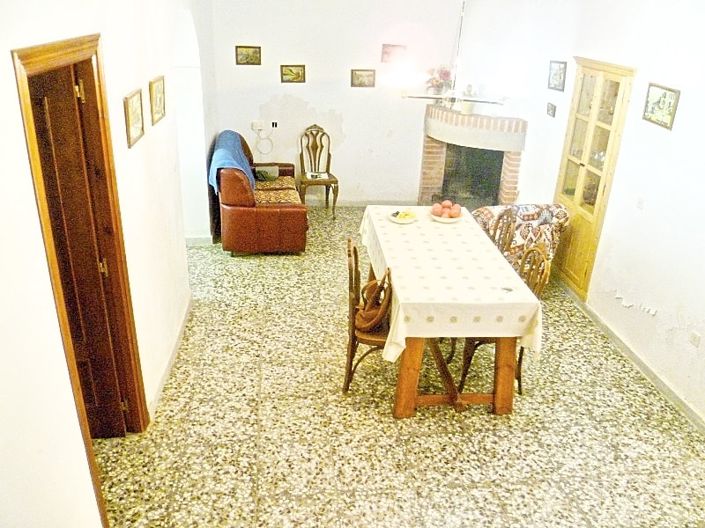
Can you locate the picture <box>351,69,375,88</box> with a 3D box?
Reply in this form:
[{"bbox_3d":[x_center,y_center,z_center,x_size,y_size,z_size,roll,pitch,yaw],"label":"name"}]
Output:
[{"bbox_3d":[0.122,-2.047,6.304,0.275,0.190,0.025,0,25,-6],"label":"picture"}]

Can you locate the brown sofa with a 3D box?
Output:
[{"bbox_3d":[-0.961,-0.797,5.943,0.950,0.950,1.360,0,25,-6],"label":"brown sofa"}]

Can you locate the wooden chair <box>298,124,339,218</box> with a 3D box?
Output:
[{"bbox_3d":[-0.390,-1.032,6.446,0.450,1.000,0.500,-2,25,-8],"label":"wooden chair"}]

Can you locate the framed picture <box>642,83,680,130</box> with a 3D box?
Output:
[{"bbox_3d":[2.126,-1.097,3.950,0.025,0.250,0.350,0,25,-6],"label":"framed picture"}]

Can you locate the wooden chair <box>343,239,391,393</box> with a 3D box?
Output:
[{"bbox_3d":[0.180,0.310,3.639,0.480,0.950,0.430,1,25,-2],"label":"wooden chair"}]

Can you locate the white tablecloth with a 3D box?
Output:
[{"bbox_3d":[0.580,0.044,3.989,0.900,0.390,1.720,0,25,-6],"label":"white tablecloth"}]

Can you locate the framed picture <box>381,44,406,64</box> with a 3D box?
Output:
[{"bbox_3d":[0.455,-2.290,6.225,0.280,0.185,0.025,0,25,-6],"label":"framed picture"}]

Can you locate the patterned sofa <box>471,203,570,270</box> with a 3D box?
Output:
[{"bbox_3d":[1.324,-0.258,5.132,0.880,0.820,0.860,0,25,-6],"label":"patterned sofa"}]

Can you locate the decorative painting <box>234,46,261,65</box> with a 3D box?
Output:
[{"bbox_3d":[-1.109,-2.227,6.094,0.265,0.180,0.025,0,25,-6],"label":"decorative painting"}]

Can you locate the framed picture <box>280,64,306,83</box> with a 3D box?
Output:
[{"bbox_3d":[-0.648,-2.071,6.214,0.270,0.180,0.025,0,25,-6],"label":"framed picture"}]

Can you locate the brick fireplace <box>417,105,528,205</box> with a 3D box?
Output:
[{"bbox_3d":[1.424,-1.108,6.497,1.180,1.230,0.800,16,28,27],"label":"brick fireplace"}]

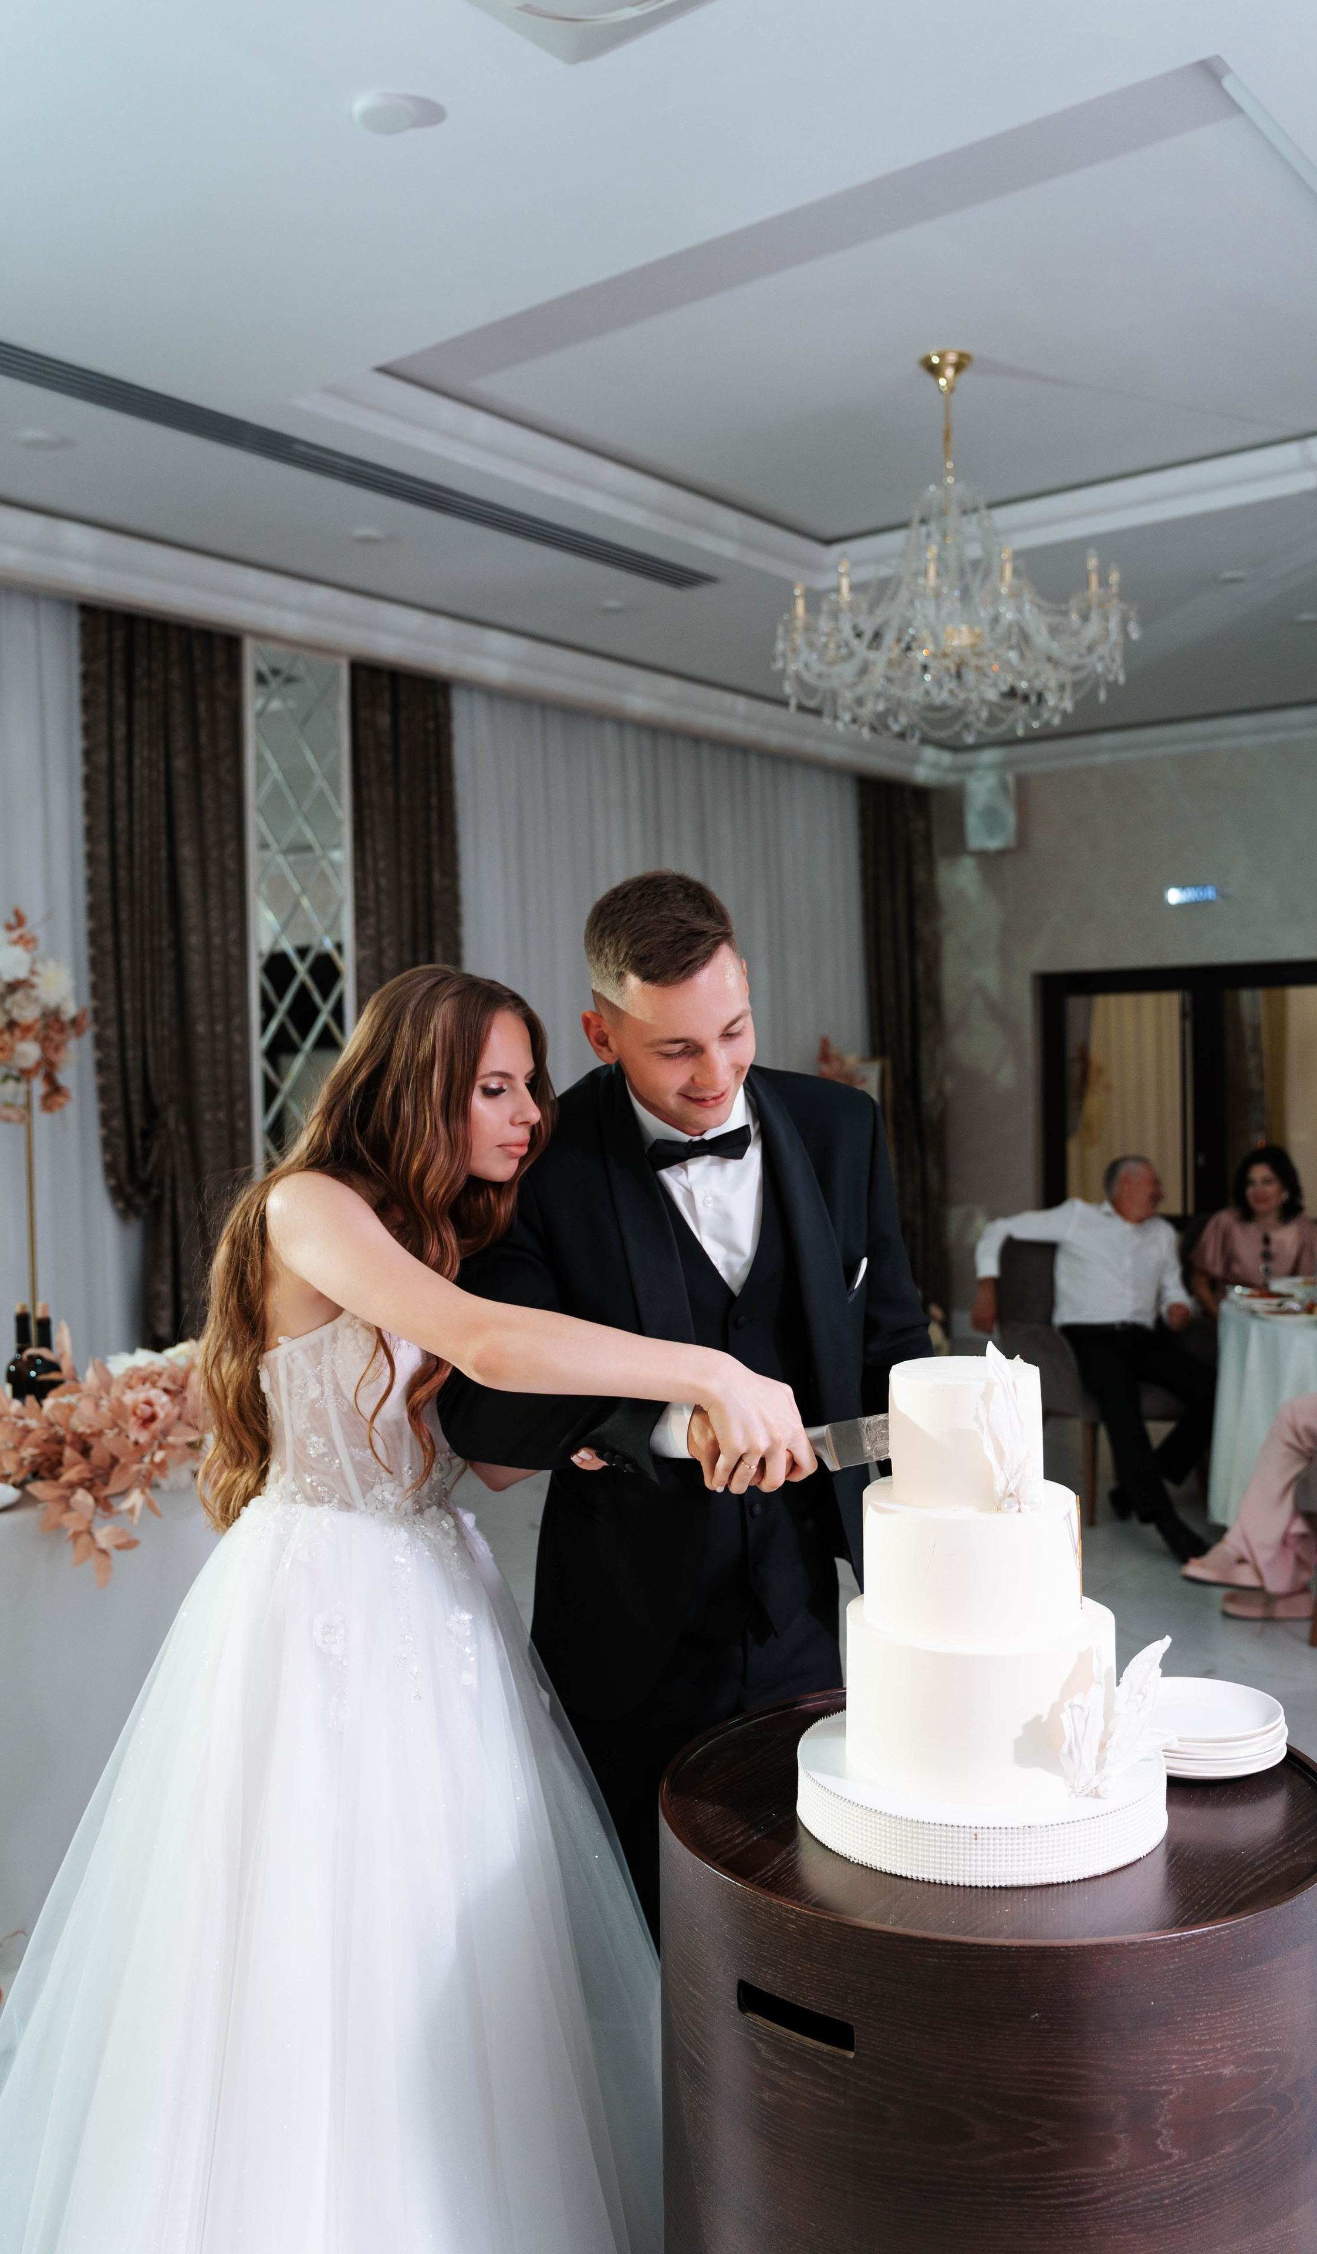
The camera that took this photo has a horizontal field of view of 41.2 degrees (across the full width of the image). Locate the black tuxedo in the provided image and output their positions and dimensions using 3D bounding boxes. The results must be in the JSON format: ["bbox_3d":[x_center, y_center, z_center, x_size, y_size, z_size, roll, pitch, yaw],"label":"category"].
[{"bbox_3d":[0.040,0.707,2.070,0.590,1.540,0.430,-2,3,-19],"label":"black tuxedo"}]

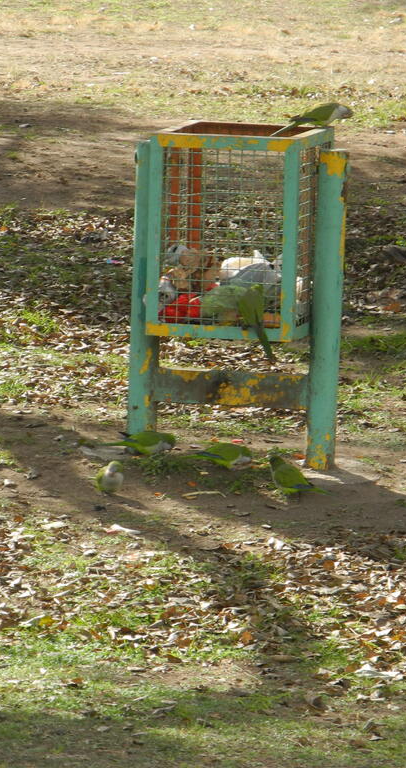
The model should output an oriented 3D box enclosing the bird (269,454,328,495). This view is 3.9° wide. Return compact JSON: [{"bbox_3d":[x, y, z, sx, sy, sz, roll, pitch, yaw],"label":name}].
[{"bbox_3d":[0.298,0.283,18.300,0.205,0.115,0.075,4,8,22],"label":"bird"}]

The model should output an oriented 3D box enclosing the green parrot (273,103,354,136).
[{"bbox_3d":[0.349,-0.843,18.850,0.260,0.105,0.080,3,8,11],"label":"green parrot"}]

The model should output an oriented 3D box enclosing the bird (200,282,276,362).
[{"bbox_3d":[0.112,-0.193,18.600,0.200,0.250,0.120,2,8,6],"label":"bird"}]

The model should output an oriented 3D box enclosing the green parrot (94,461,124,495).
[{"bbox_3d":[-0.294,0.291,18.420,0.075,0.100,0.190,-1,8,-20],"label":"green parrot"}]

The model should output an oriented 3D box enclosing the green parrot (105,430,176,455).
[{"bbox_3d":[-0.206,0.190,18.900,0.240,0.080,0.080,2,8,7],"label":"green parrot"}]

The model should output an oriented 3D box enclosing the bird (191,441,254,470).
[{"bbox_3d":[0.056,0.227,18.800,0.225,0.080,0.080,4,8,21],"label":"bird"}]

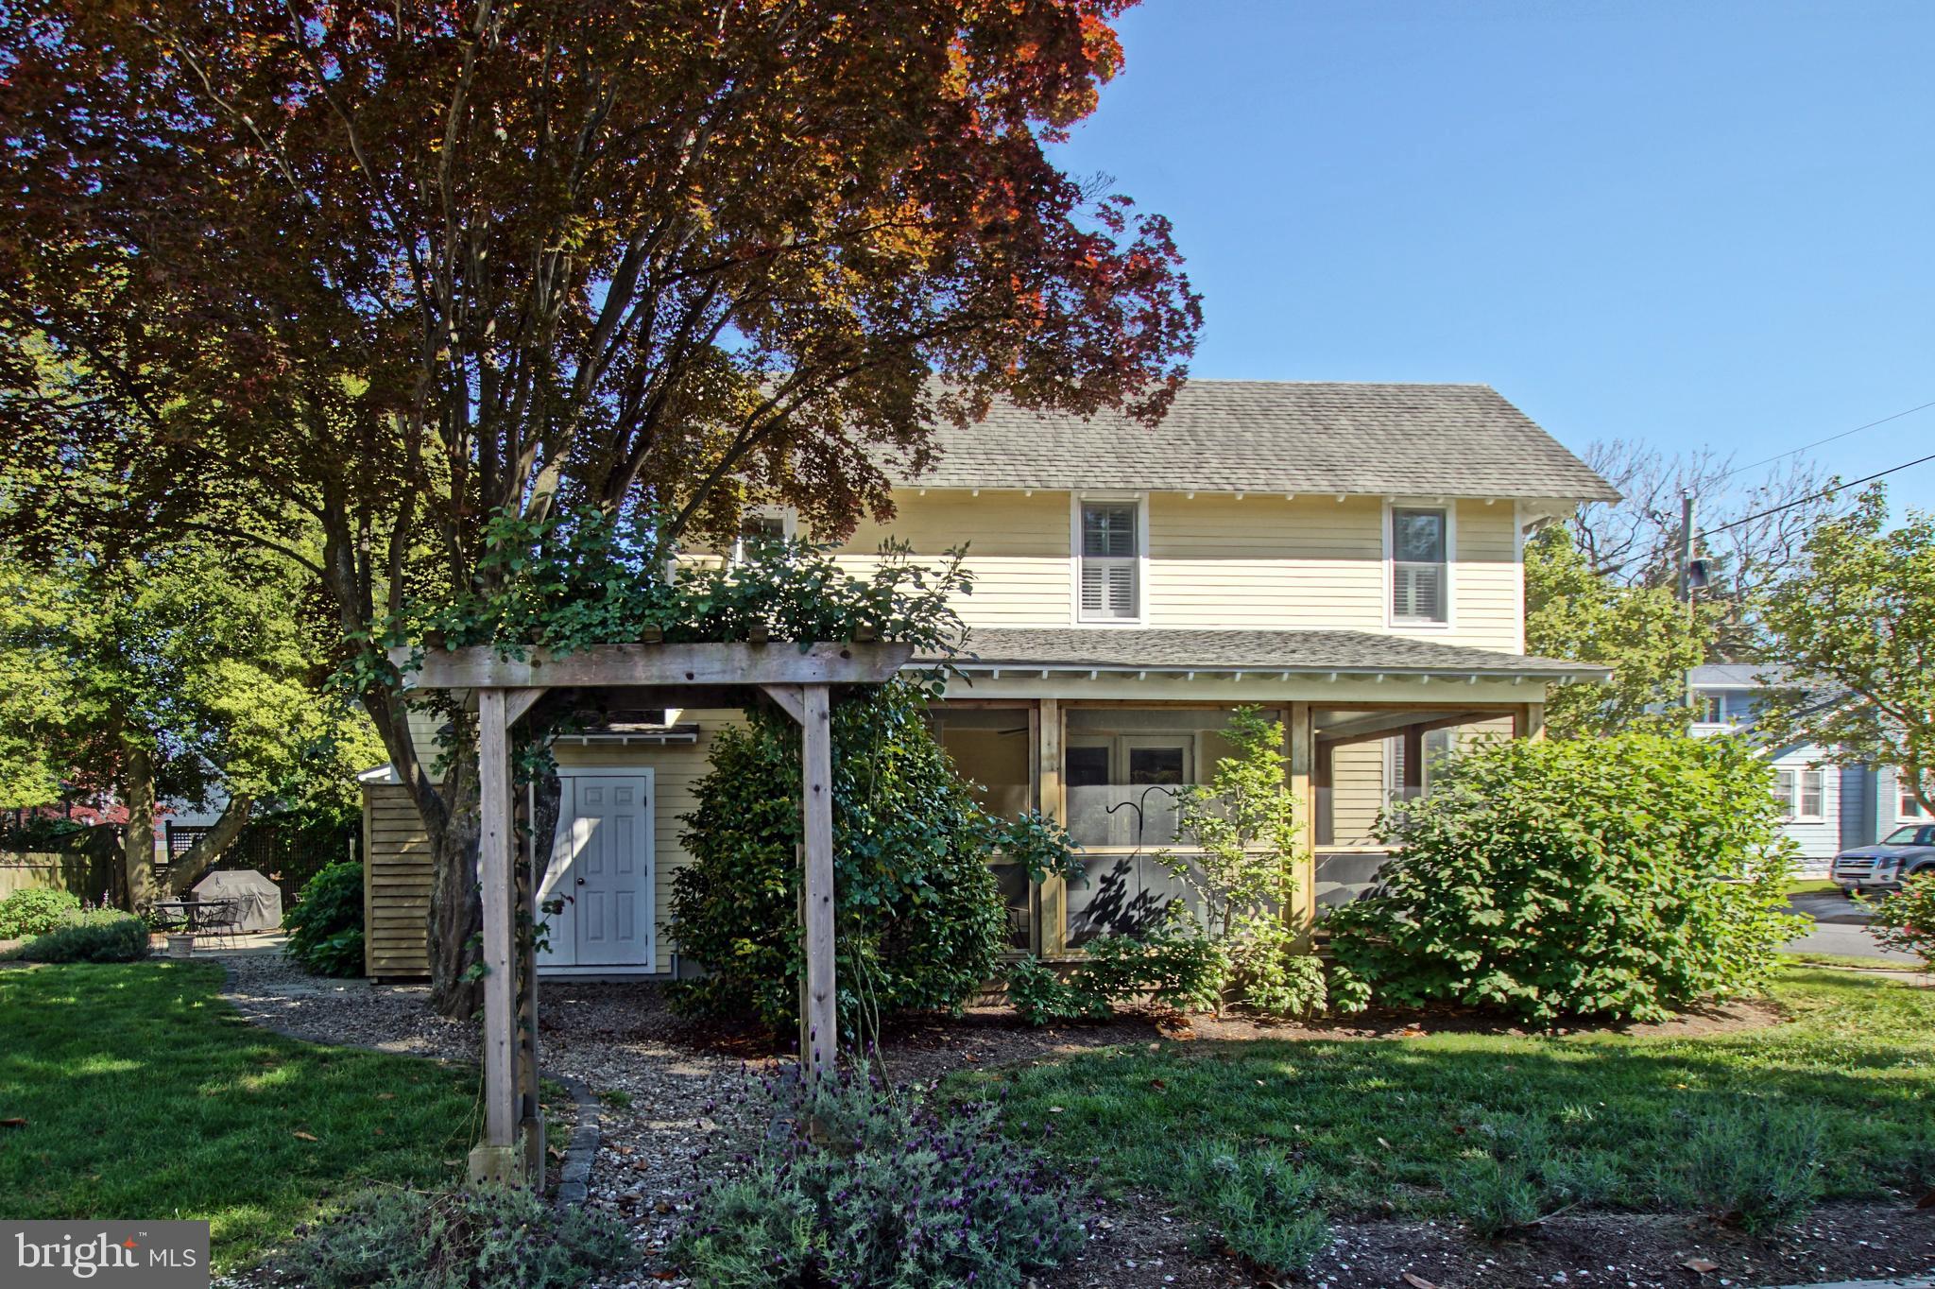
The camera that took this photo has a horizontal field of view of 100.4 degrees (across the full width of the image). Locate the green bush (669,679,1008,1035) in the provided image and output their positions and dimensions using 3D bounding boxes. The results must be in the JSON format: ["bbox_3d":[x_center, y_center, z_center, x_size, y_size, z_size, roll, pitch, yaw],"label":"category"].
[{"bbox_3d":[-0.880,1.440,5.650,2.200,2.400,2.000,0,-5,0],"label":"green bush"}]

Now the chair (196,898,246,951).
[{"bbox_3d":[-11.700,4.360,12.650,0.600,0.840,0.580,3,-5,-29],"label":"chair"}]

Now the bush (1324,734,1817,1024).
[{"bbox_3d":[4.250,1.680,5.850,3.000,2.000,2.100,0,-5,0],"label":"bush"}]

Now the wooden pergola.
[{"bbox_3d":[-1.520,1.330,4.220,2.400,2.620,0.900,1,-5,-12],"label":"wooden pergola"}]

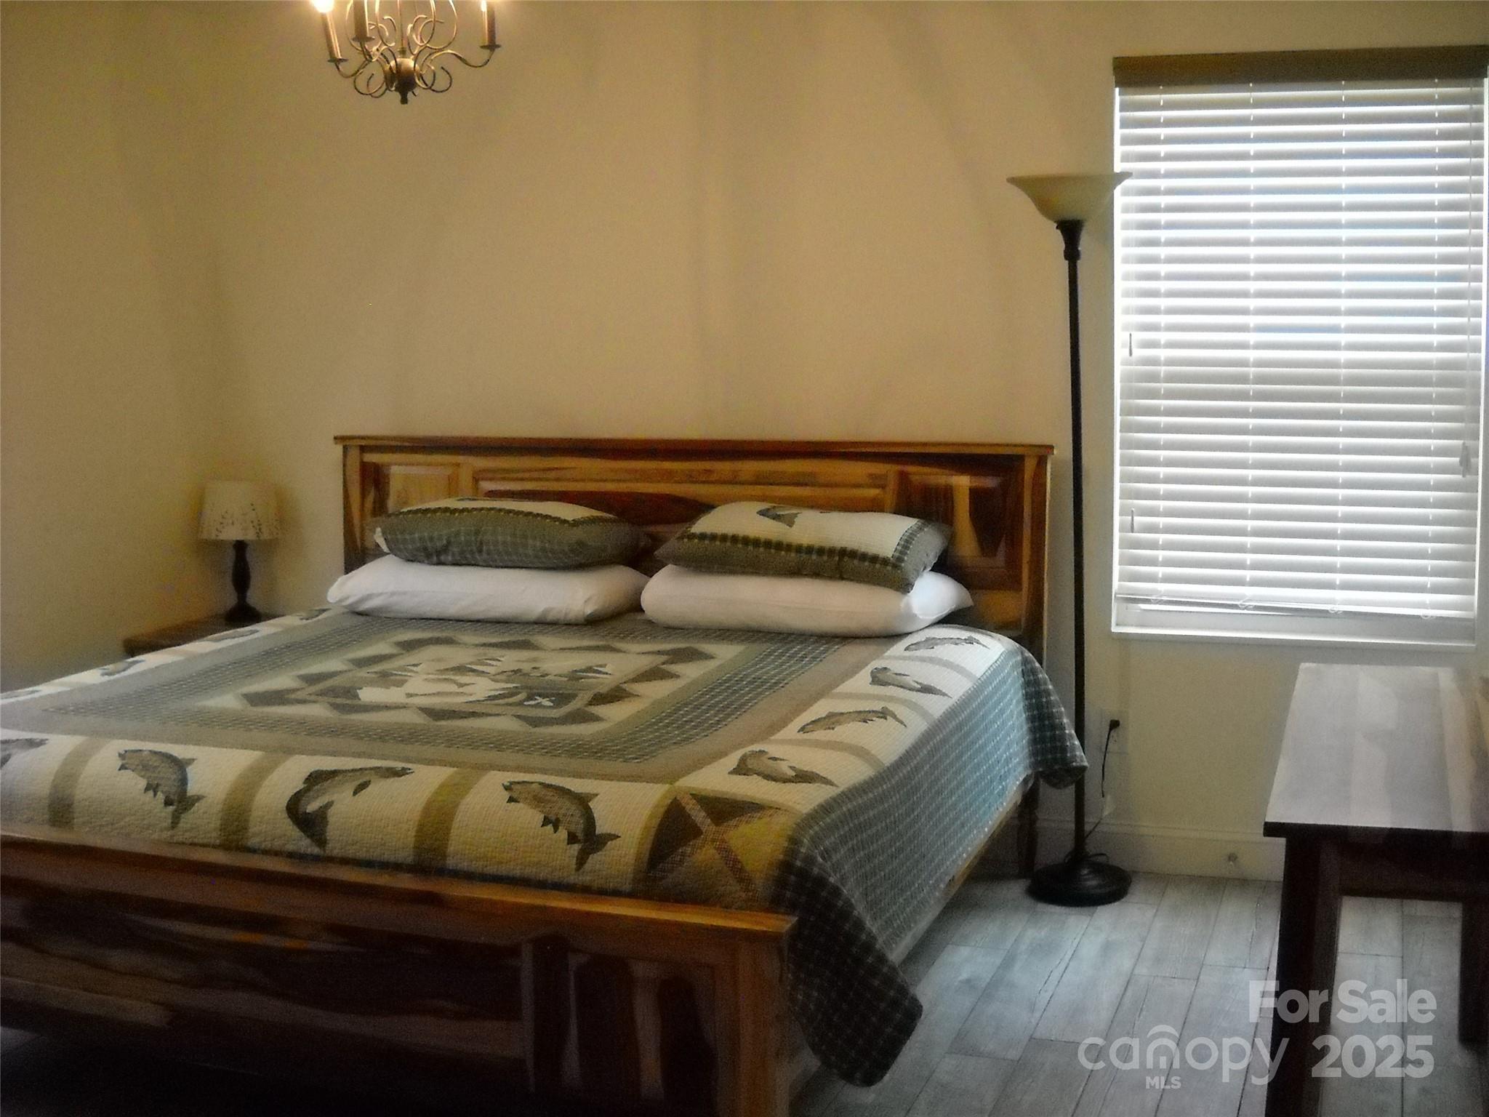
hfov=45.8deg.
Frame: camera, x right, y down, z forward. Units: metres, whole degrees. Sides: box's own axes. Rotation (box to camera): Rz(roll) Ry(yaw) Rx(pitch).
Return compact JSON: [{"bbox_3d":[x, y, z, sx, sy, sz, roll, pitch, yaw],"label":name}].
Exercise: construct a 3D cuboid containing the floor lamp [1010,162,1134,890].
[{"bbox_3d":[0.820,-0.044,4.360,0.305,1.810,0.305,2,9,20],"label":"floor lamp"}]

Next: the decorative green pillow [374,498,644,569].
[{"bbox_3d":[-0.629,-0.073,4.719,0.680,0.170,0.460,2,9,20],"label":"decorative green pillow"}]

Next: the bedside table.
[{"bbox_3d":[-1.470,0.486,5.179,0.455,0.580,0.500,2,9,20],"label":"bedside table"}]

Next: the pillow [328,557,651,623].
[{"bbox_3d":[-0.696,0.068,4.766,0.840,0.155,0.470,2,9,20],"label":"pillow"}]

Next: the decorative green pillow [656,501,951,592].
[{"bbox_3d":[0.149,-0.037,4.458,0.670,0.150,0.450,6,19,18],"label":"decorative green pillow"}]

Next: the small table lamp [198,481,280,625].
[{"bbox_3d":[-1.504,-0.015,5.248,0.240,0.415,0.240,2,9,20],"label":"small table lamp"}]

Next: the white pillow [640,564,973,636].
[{"bbox_3d":[0.170,0.100,4.446,0.830,0.155,0.470,2,9,20],"label":"white pillow"}]

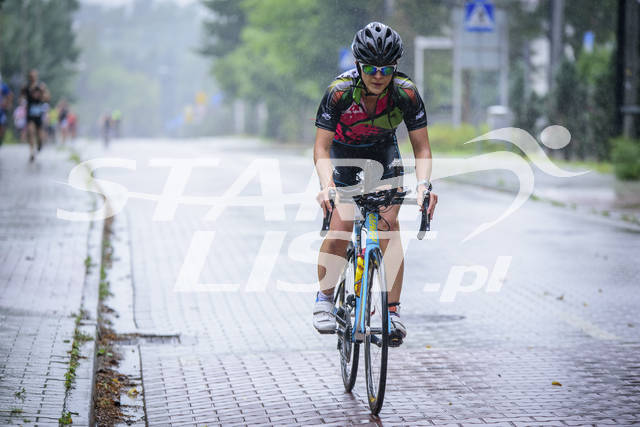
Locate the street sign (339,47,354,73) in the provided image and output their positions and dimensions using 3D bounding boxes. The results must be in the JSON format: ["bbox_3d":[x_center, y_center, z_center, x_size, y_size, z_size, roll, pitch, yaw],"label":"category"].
[{"bbox_3d":[0.800,-4.125,83.500,0.600,0.600,0.040,0,2,-6],"label":"street sign"}]

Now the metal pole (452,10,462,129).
[{"bbox_3d":[3.137,-3.058,71.000,0.170,3.200,0.170,0,2,0],"label":"metal pole"}]

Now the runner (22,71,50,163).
[{"bbox_3d":[-5.349,-1.842,58.500,0.580,1.740,0.700,0,2,-5],"label":"runner"}]

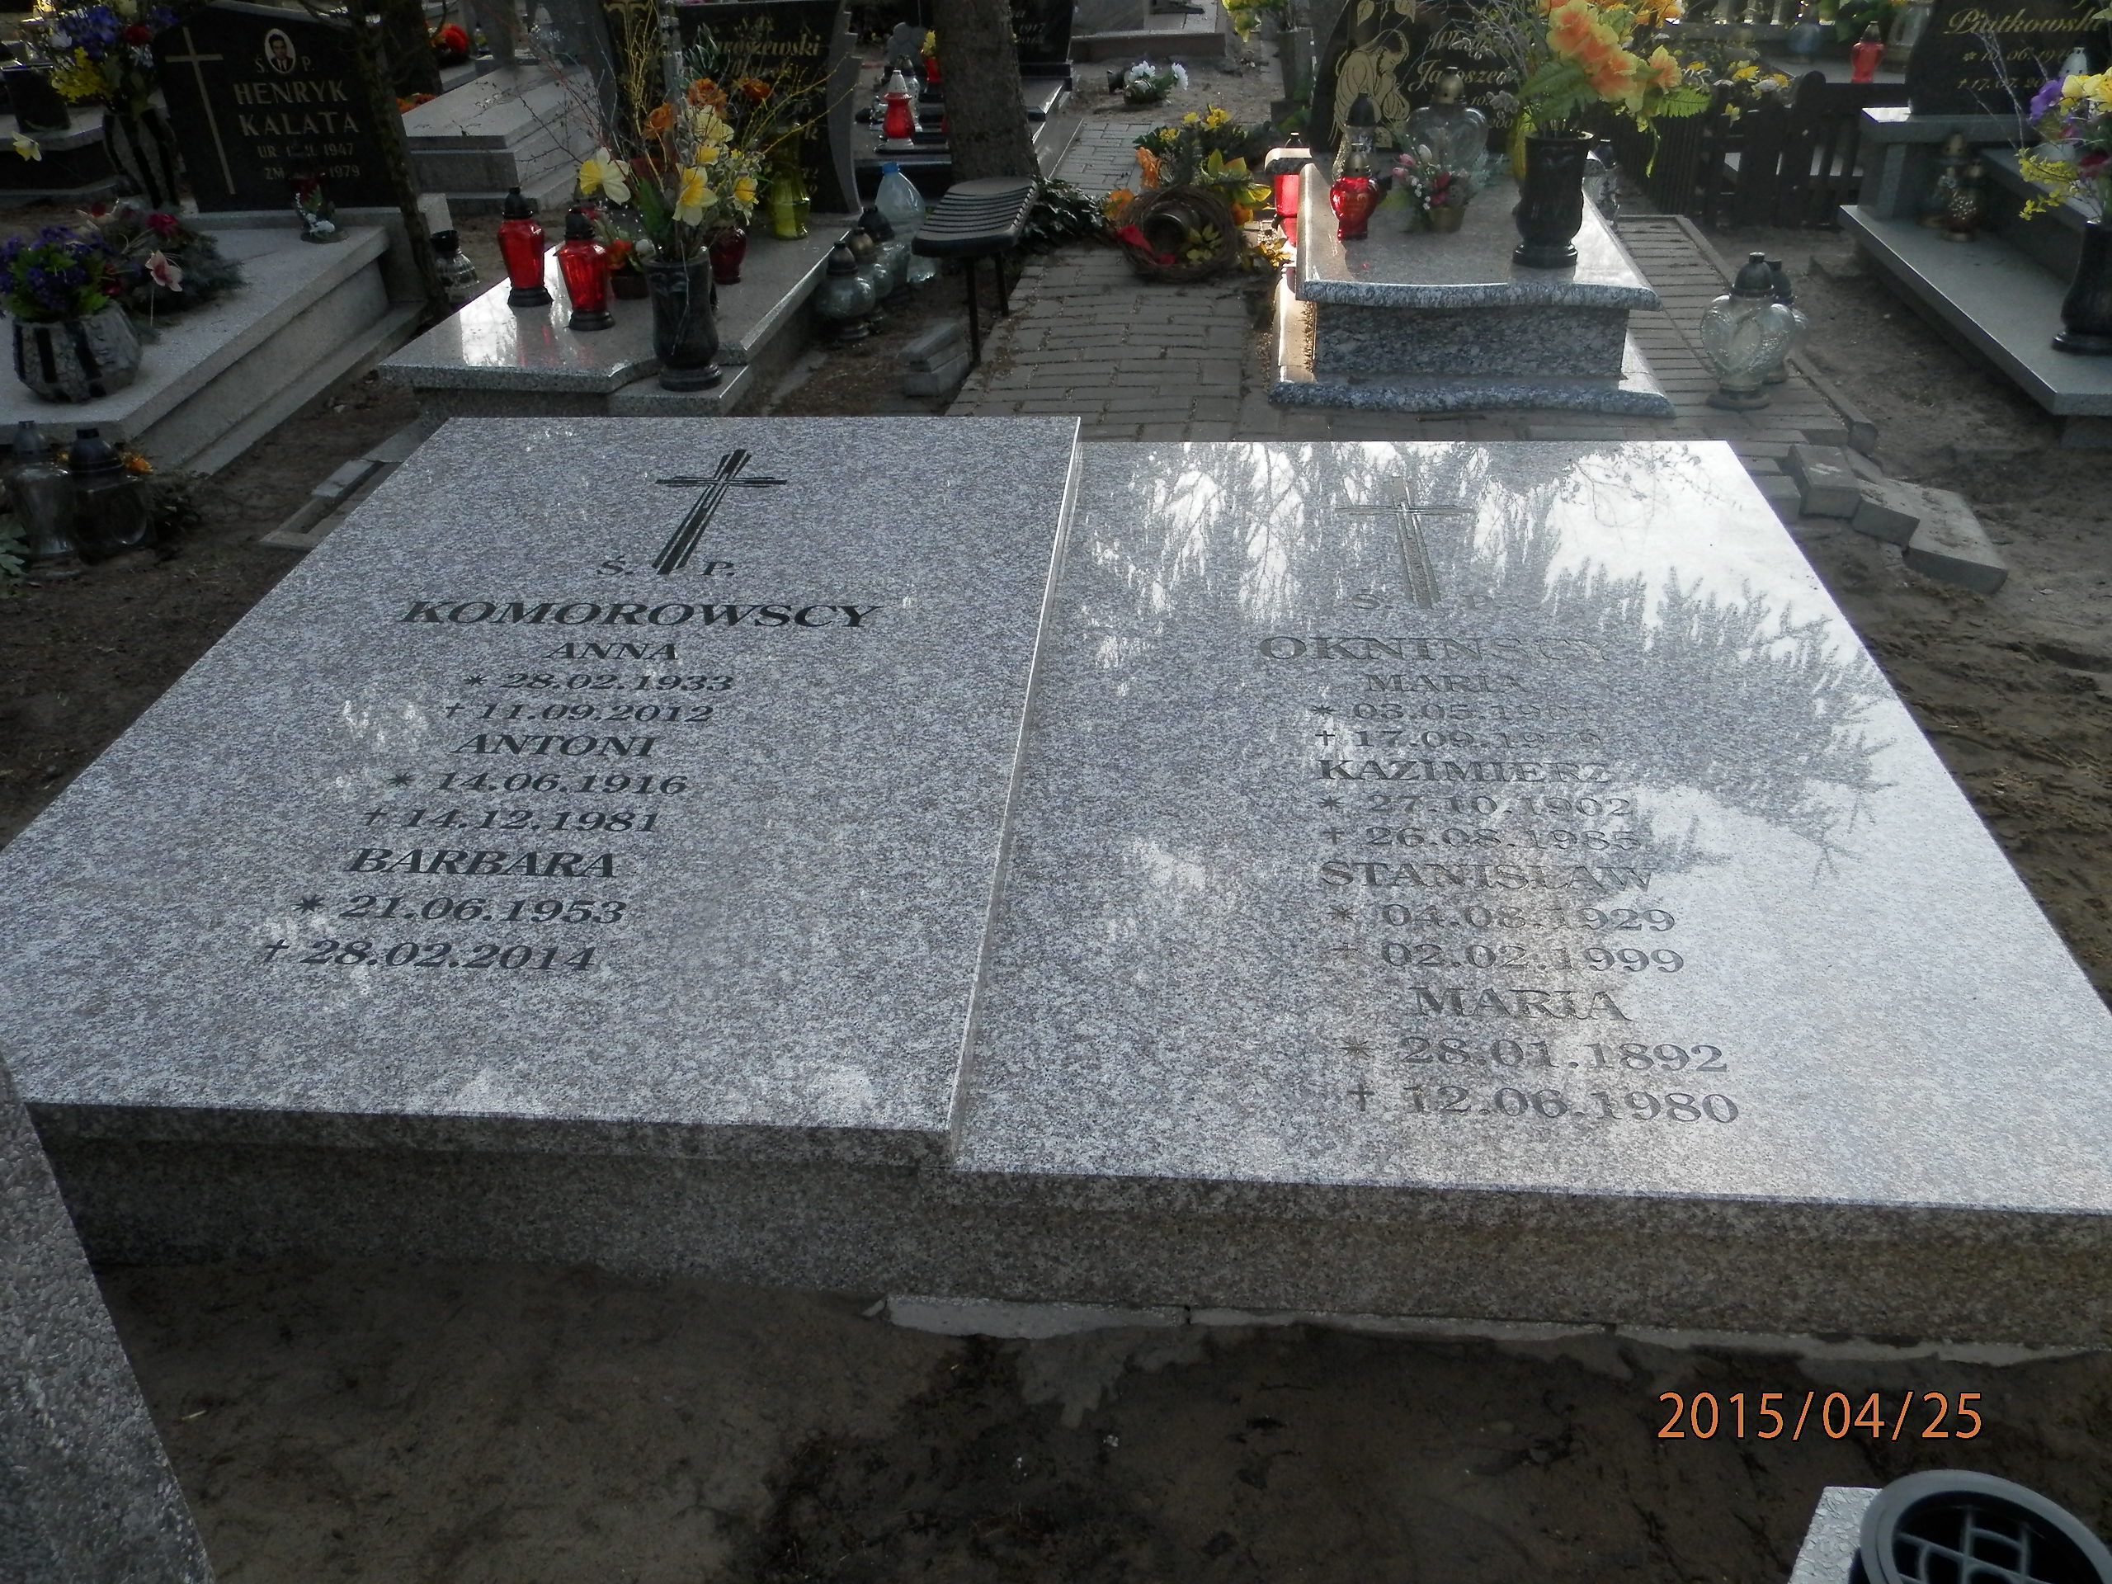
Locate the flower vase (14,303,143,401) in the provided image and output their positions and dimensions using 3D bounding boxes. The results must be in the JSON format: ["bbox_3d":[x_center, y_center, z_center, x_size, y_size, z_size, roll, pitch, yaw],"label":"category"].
[{"bbox_3d":[-2.000,-0.891,3.478,0.240,0.163,0.240,-18,35,-25],"label":"flower vase"}]

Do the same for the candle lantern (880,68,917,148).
[{"bbox_3d":[-0.526,-2.281,5.689,0.118,0.235,0.118,-1,31,0],"label":"candle lantern"}]

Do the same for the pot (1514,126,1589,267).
[{"bbox_3d":[1.131,-1.350,3.885,0.149,0.274,0.149,3,30,8],"label":"pot"}]

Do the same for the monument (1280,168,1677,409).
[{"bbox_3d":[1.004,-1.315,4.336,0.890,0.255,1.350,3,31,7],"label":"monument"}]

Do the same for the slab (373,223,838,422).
[{"bbox_3d":[-1.040,-1.172,4.338,0.794,0.185,1.438,1,30,5],"label":"slab"}]

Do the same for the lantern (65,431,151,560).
[{"bbox_3d":[-1.846,-0.583,3.315,0.130,0.255,0.130,-23,38,-32],"label":"lantern"}]

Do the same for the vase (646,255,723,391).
[{"bbox_3d":[-0.811,-1.022,3.713,0.144,0.267,0.144,-1,30,1],"label":"vase"}]

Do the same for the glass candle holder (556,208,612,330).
[{"bbox_3d":[-1.091,-1.211,3.952,0.115,0.265,0.115,-1,31,0],"label":"glass candle holder"}]

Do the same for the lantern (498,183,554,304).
[{"bbox_3d":[-1.308,-1.332,4.172,0.113,0.271,0.113,1,30,5],"label":"lantern"}]

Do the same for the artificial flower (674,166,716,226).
[{"bbox_3d":[-0.752,-1.244,3.562,0.085,0.112,0.065,5,31,12],"label":"artificial flower"}]

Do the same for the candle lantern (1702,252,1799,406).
[{"bbox_3d":[1.516,-1.015,3.747,0.205,0.320,0.140,14,34,24],"label":"candle lantern"}]

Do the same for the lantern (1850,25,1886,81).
[{"bbox_3d":[2.882,-2.614,6.055,0.121,0.203,0.103,3,30,8],"label":"lantern"}]

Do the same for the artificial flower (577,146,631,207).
[{"bbox_3d":[-0.964,-1.317,3.650,0.070,0.110,0.105,-25,38,-33],"label":"artificial flower"}]

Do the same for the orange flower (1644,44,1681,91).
[{"bbox_3d":[1.320,-1.579,3.720,0.070,0.085,0.085,22,38,33],"label":"orange flower"}]

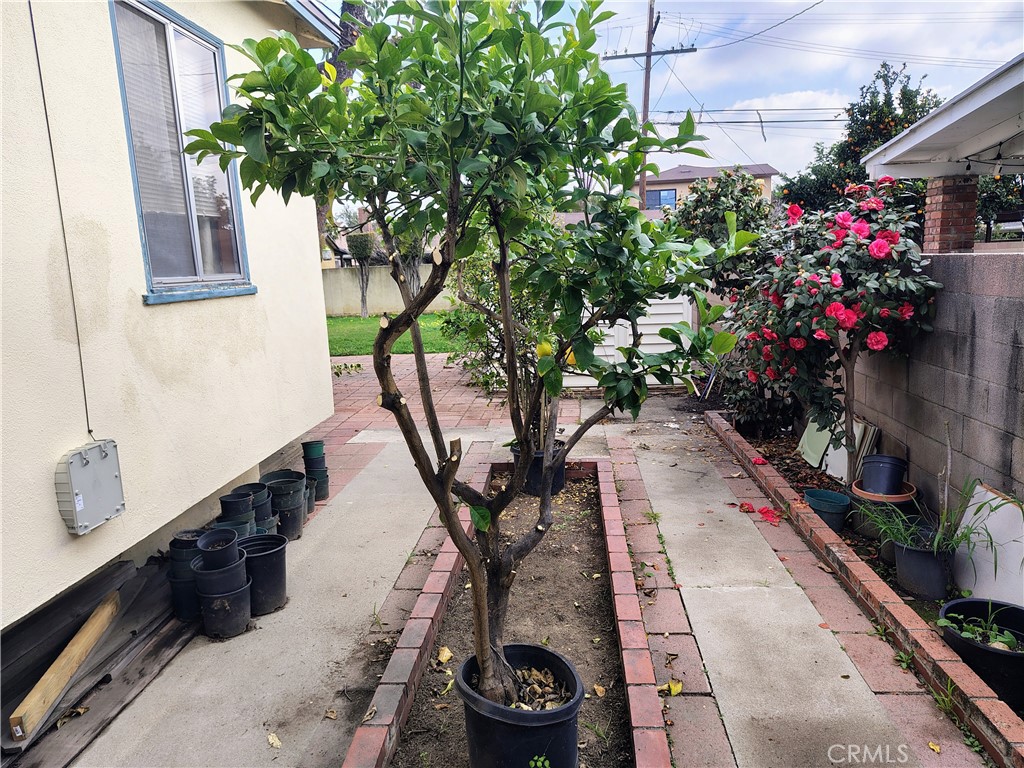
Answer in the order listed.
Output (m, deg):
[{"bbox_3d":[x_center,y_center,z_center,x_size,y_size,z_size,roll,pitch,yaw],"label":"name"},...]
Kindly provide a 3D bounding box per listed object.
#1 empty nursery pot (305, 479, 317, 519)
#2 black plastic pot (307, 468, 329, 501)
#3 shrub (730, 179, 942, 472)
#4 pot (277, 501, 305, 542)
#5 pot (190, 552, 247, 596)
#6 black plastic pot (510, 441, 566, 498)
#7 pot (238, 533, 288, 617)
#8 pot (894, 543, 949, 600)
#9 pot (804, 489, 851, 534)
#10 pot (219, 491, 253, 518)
[{"bbox_3d":[-1.344,0.717,4.533,0.200,0.210,0.200,-3,10,0],"label":"empty nursery pot"},{"bbox_3d":[-1.309,0.658,4.744,0.150,0.190,0.150,-2,10,0],"label":"black plastic pot"},{"bbox_3d":[1.841,-0.242,4.284,1.150,1.870,1.120,-2,10,5],"label":"shrub"},{"bbox_3d":[-1.318,0.787,4.125,0.240,0.205,0.240,-3,10,0],"label":"pot"},{"bbox_3d":[-1.224,0.840,3.002,0.222,0.215,0.222,-3,10,0],"label":"pot"},{"bbox_3d":[0.188,0.581,4.880,0.378,0.295,0.378,-2,10,5],"label":"black plastic pot"},{"bbox_3d":[-1.153,0.881,3.262,0.268,0.290,0.268,-3,10,0],"label":"pot"},{"bbox_3d":[1.818,0.796,3.132,0.250,0.230,0.250,-2,10,5],"label":"pot"},{"bbox_3d":[1.687,0.697,3.787,0.224,0.210,0.224,-2,10,5],"label":"pot"},{"bbox_3d":[-1.427,0.670,3.686,0.160,0.165,0.160,-2,10,0],"label":"pot"}]

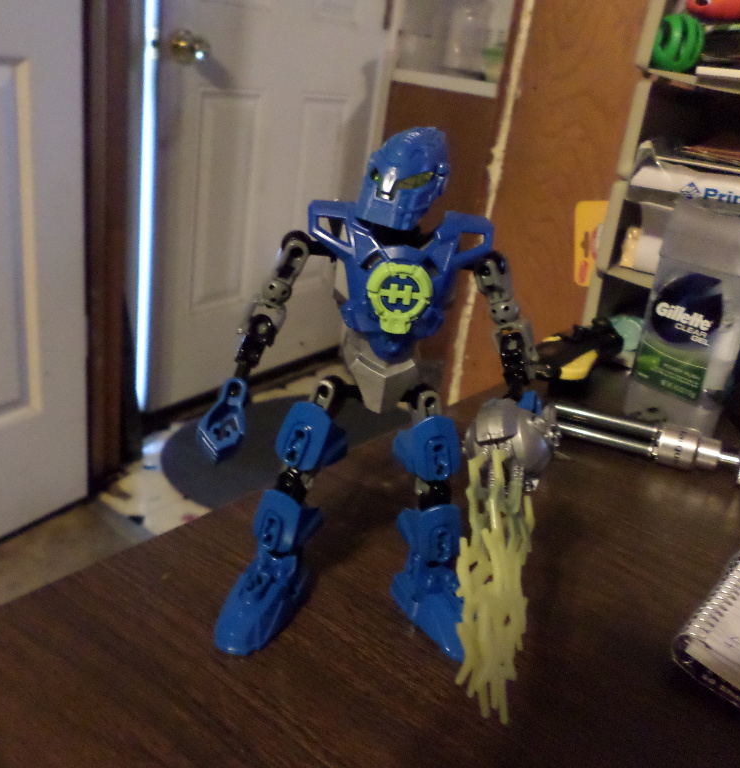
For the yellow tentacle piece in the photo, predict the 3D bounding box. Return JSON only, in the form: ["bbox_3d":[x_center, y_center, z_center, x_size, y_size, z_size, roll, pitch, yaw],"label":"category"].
[{"bbox_3d":[0.039,0.065,0.233,0.025,0.089,0.023,-1,8,4],"label":"yellow tentacle piece"}]

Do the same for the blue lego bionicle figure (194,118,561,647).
[{"bbox_3d":[0.002,0.007,0.248,0.117,0.178,0.066,5,22,-7],"label":"blue lego bionicle figure"}]

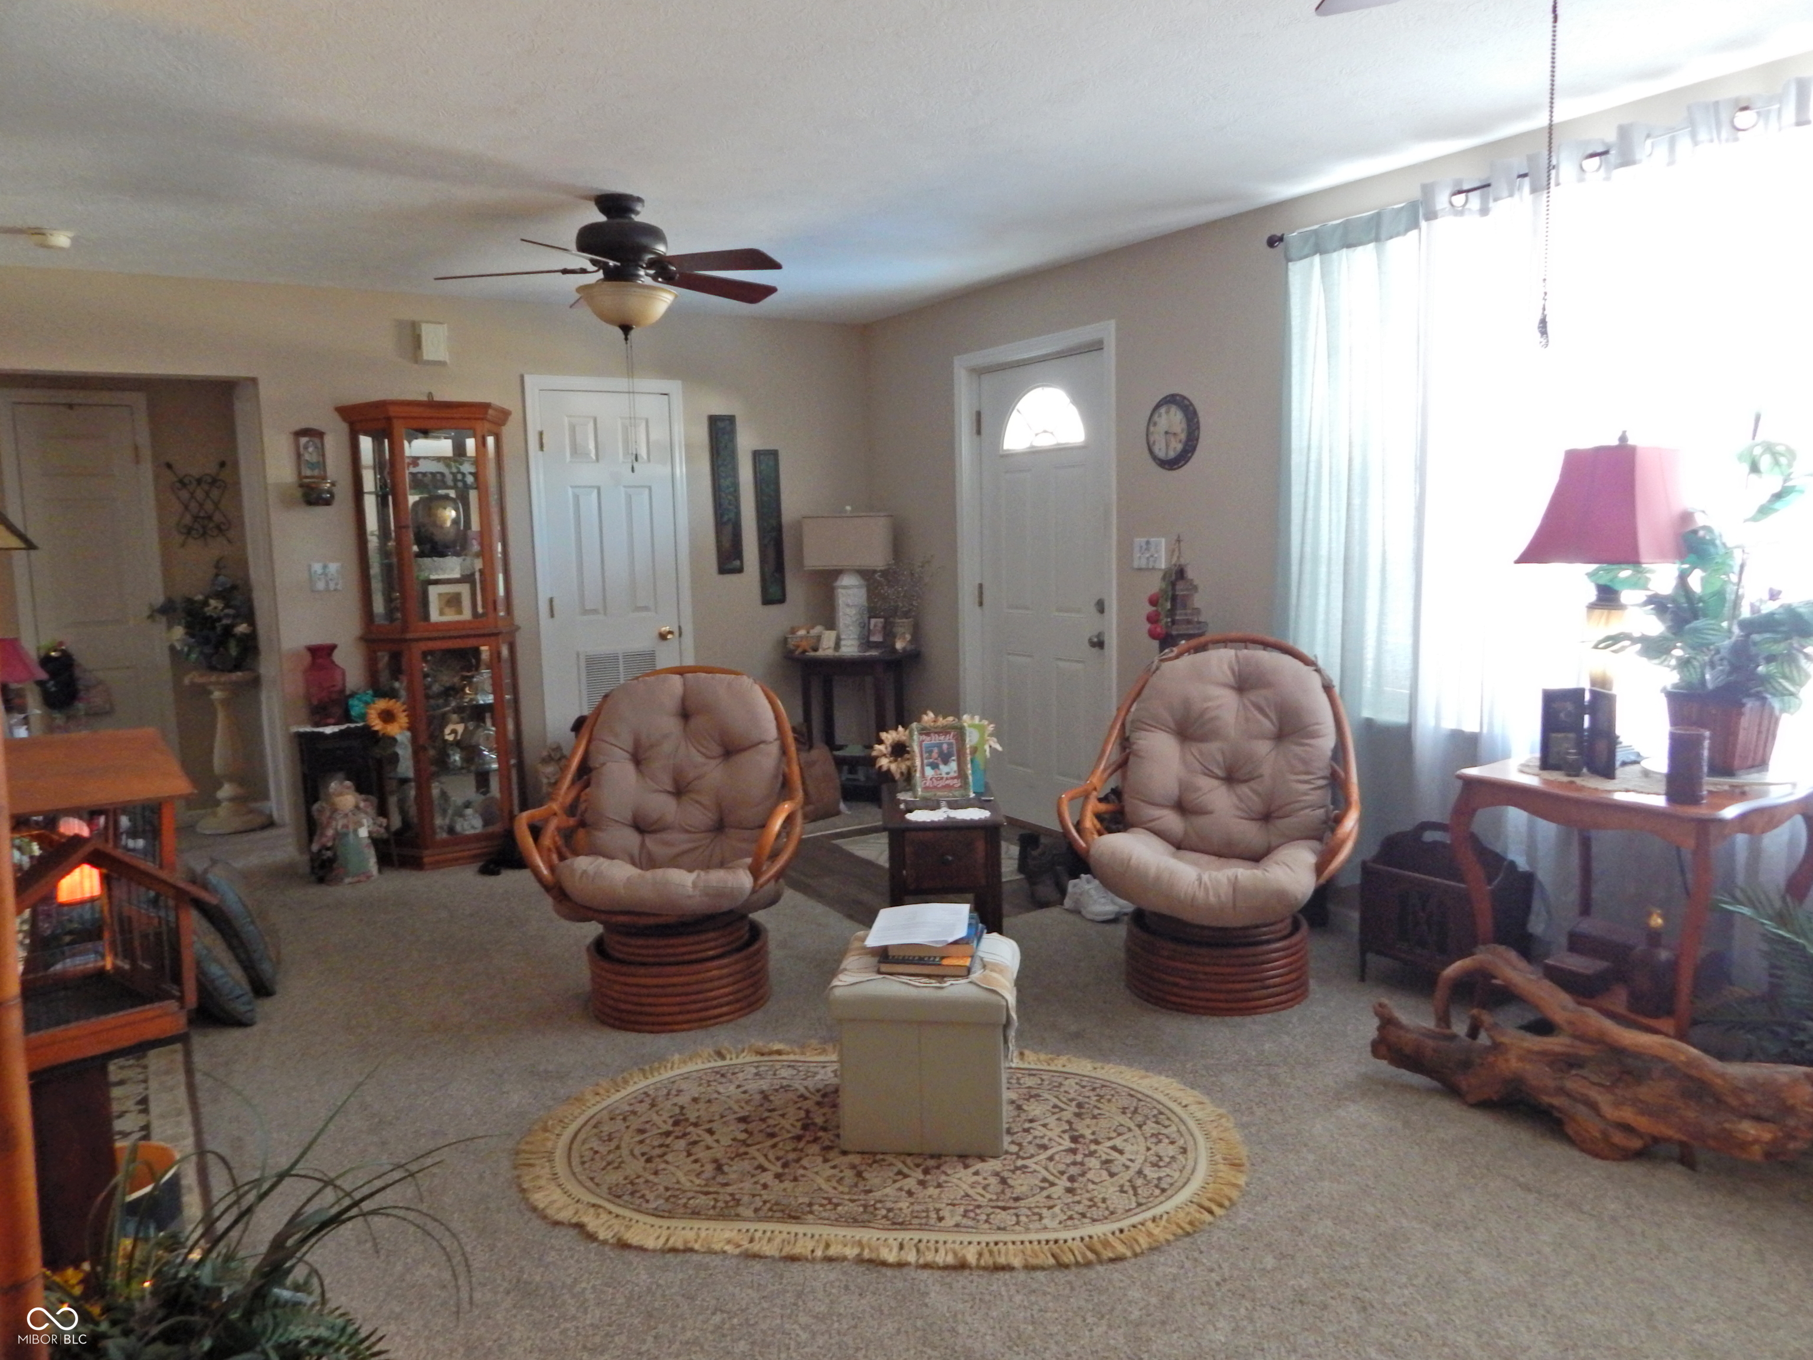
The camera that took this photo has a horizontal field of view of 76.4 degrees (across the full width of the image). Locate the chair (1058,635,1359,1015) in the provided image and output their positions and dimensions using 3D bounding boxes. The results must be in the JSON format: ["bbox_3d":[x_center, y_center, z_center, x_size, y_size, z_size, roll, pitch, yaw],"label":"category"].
[{"bbox_3d":[0.989,0.407,3.547,0.800,1.010,0.860,2,9,23],"label":"chair"}]

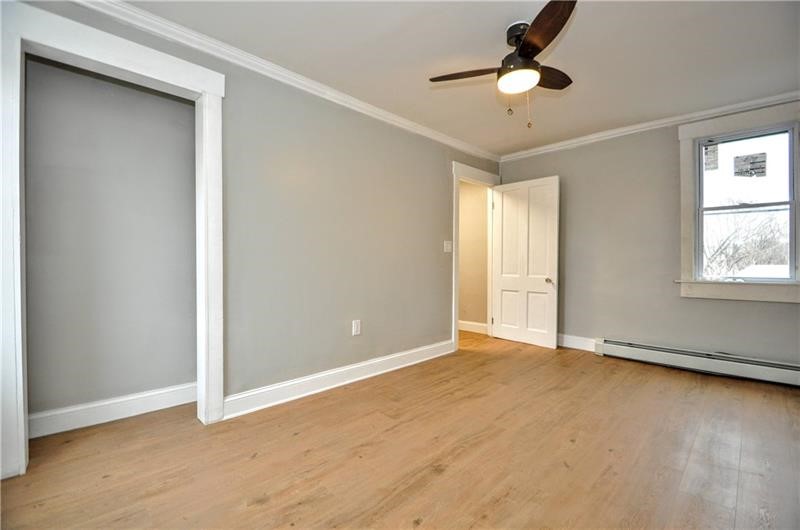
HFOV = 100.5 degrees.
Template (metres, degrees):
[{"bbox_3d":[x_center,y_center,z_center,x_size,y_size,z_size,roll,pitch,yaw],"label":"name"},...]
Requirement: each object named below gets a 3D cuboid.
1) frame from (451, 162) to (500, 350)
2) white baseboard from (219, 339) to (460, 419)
[{"bbox_3d":[0.915,-0.095,4.104,0.985,2.146,0.131,0,1,-43],"label":"frame"},{"bbox_3d":[-0.268,0.915,2.942,2.363,0.145,0.020,0,1,-43],"label":"white baseboard"}]

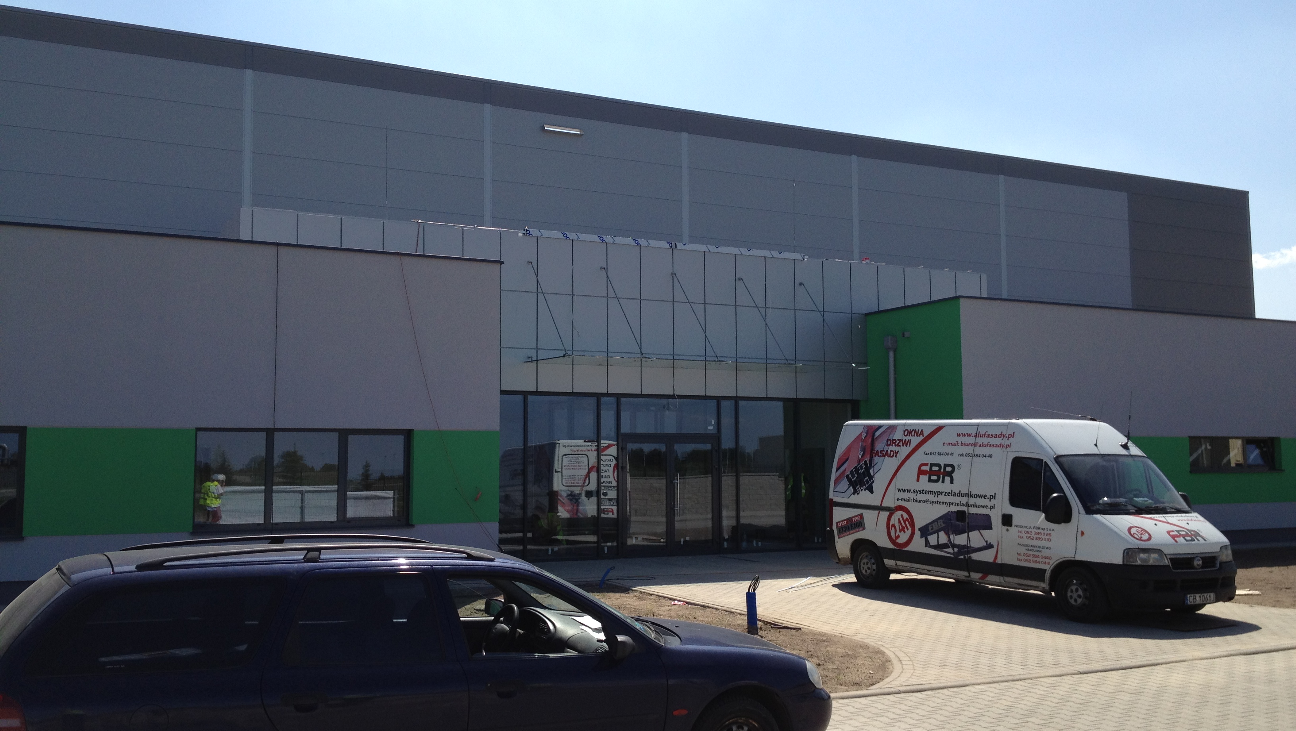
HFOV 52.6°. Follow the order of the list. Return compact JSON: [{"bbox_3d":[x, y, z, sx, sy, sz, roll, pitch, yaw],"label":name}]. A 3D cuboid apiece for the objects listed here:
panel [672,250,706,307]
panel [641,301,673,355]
[{"bbox_3d":[0.753,-1.635,24.116,0.675,0.976,0.050,2,-5,-30],"label":"panel"},{"bbox_3d":[0.170,-0.695,24.237,0.688,0.993,0.050,2,-5,-30],"label":"panel"}]

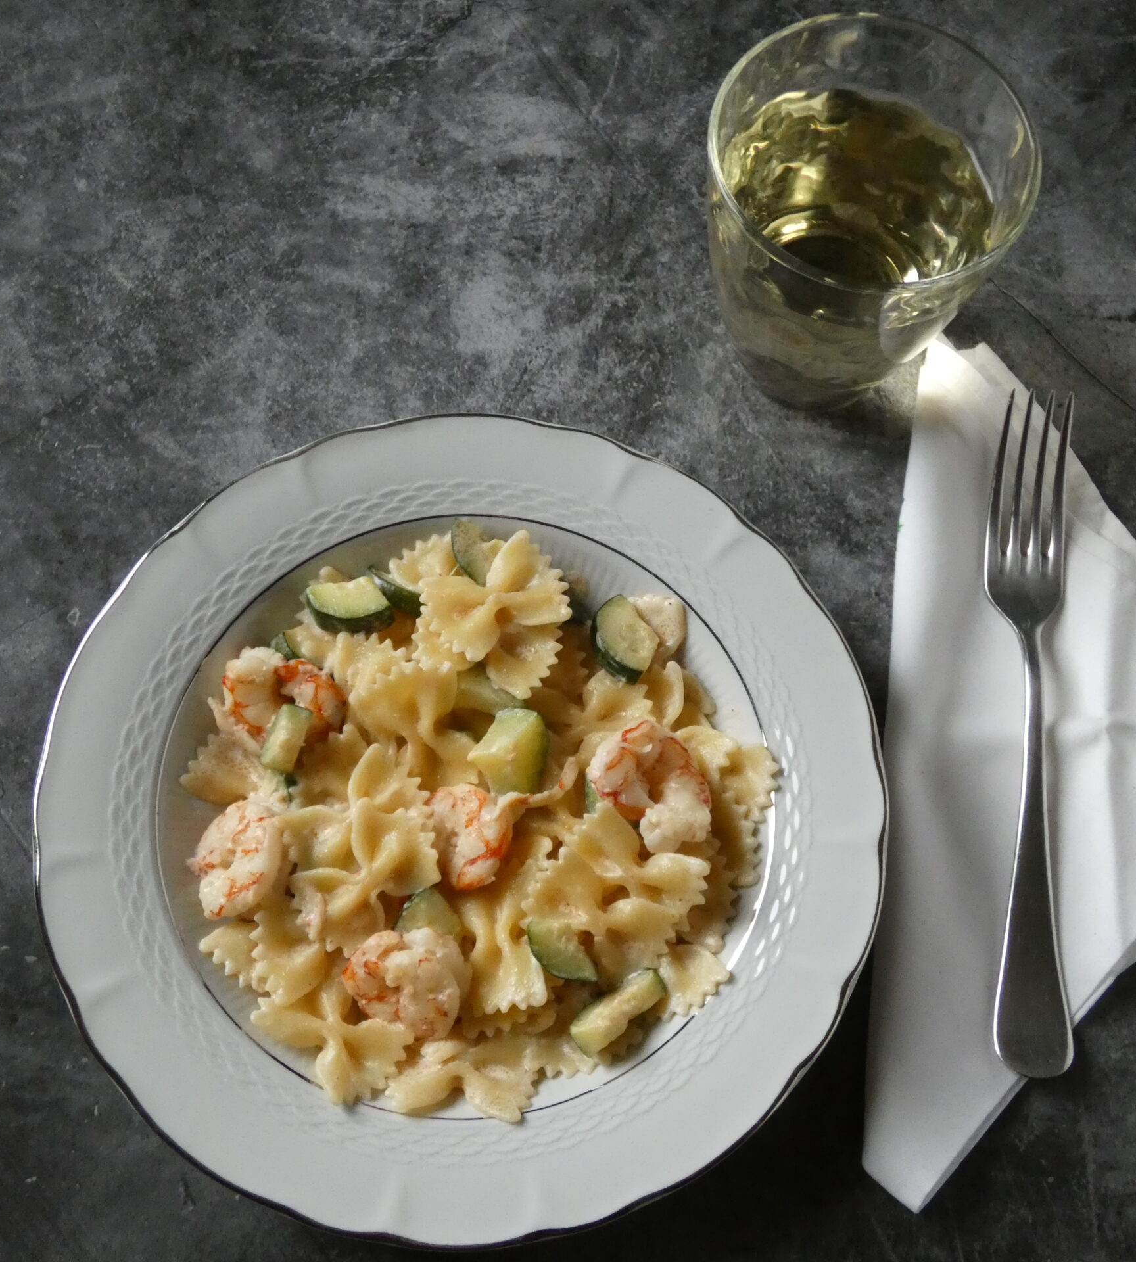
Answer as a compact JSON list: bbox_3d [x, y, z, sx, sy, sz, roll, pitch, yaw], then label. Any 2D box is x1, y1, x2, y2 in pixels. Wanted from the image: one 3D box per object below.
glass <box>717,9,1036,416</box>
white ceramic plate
[{"bbox_3d":[0.082,-0.113,0.464,0.090,0.099,0.090,0,70,-1],"label":"glass"},{"bbox_3d":[-0.028,0.051,0.436,0.230,0.038,0.230,0,70,-1],"label":"white ceramic plate"}]

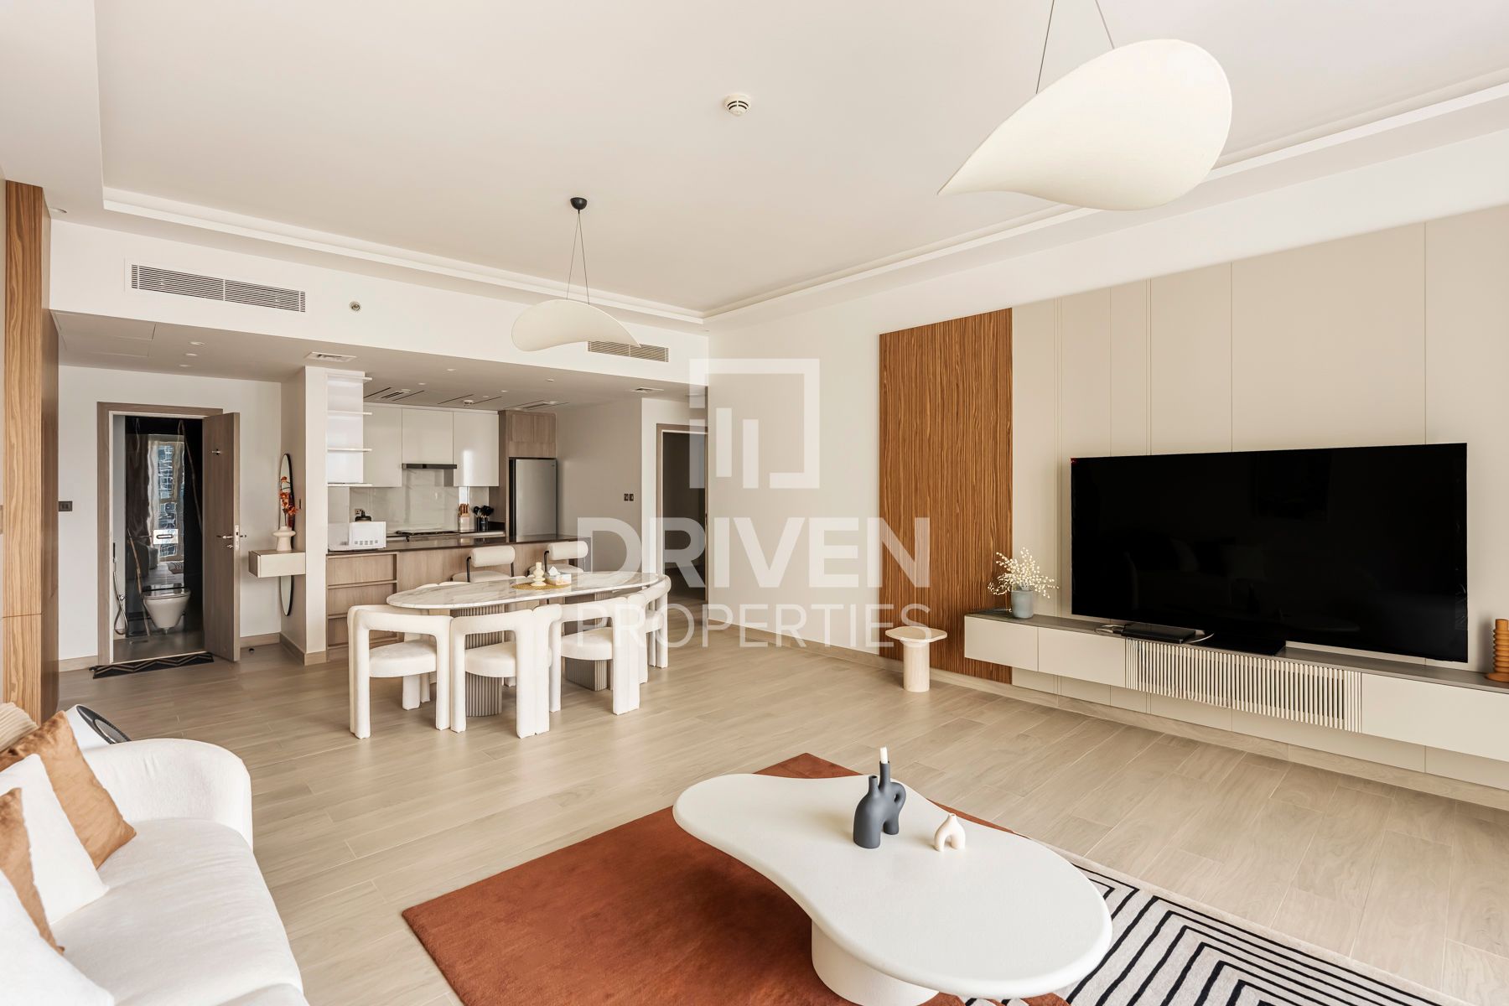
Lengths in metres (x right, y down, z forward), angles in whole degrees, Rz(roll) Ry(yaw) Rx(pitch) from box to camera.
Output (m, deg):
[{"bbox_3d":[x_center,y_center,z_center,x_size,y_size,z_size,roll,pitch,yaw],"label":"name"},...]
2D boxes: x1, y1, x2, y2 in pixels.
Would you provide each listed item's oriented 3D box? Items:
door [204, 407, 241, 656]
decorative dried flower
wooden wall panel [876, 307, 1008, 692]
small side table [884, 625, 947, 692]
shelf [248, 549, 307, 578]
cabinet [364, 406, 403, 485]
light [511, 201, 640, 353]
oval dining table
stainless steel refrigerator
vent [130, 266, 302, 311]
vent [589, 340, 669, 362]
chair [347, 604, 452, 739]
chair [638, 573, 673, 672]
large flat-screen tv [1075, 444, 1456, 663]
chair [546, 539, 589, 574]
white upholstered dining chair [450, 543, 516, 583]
[{"bbox_3d":[-4.665,0.293,5.865,0.700,2.100,0.045,1,1,34],"label":"door"},{"bbox_3d":[1.718,0.454,4.348,0.320,0.330,0.430,-2,2,-43],"label":"decorative dried flower"},{"bbox_3d":[1.364,-0.045,4.953,0.040,2.560,1.100,-1,1,-43],"label":"wooden wall panel"},{"bbox_3d":[1.159,1.125,4.782,0.430,0.400,0.430,-1,1,-43],"label":"small side table"},{"bbox_3d":[-4.001,0.498,5.619,0.320,0.173,0.530,-1,1,-43],"label":"shelf"},{"bbox_3d":[-4.588,-0.662,8.050,0.580,0.940,0.350,-1,1,-43],"label":"cabinet"},{"bbox_3d":[-0.992,-1.287,3.796,0.740,0.860,0.460,-1,2,-12],"label":"light"},{"bbox_3d":[-1.558,0.964,4.712,1.920,0.760,1.070,-1,1,-43],"label":"oval dining table"},{"bbox_3d":[-3.069,0.347,9.057,0.600,1.830,0.660,-2,2,-43],"label":"stainless steel refrigerator"},{"bbox_3d":[-3.371,-1.348,4.265,0.880,0.140,0.045,-1,1,-43],"label":"vent"},{"bbox_3d":[-1.146,-1.397,6.149,0.870,0.145,0.050,-2,2,-43],"label":"vent"},{"bbox_3d":[-2.221,0.995,4.151,0.550,0.770,0.650,-2,2,-43],"label":"chair"},{"bbox_3d":[-0.926,0.948,5.244,0.540,0.760,0.640,-1,1,-43],"label":"chair"},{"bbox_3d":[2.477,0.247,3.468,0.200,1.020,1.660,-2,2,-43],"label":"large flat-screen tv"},{"bbox_3d":[-1.958,0.839,6.645,0.500,0.930,0.540,-1,1,-43],"label":"chair"},{"bbox_3d":[-2.507,0.861,6.248,0.480,0.920,0.520,-1,1,-43],"label":"white upholstered dining chair"}]

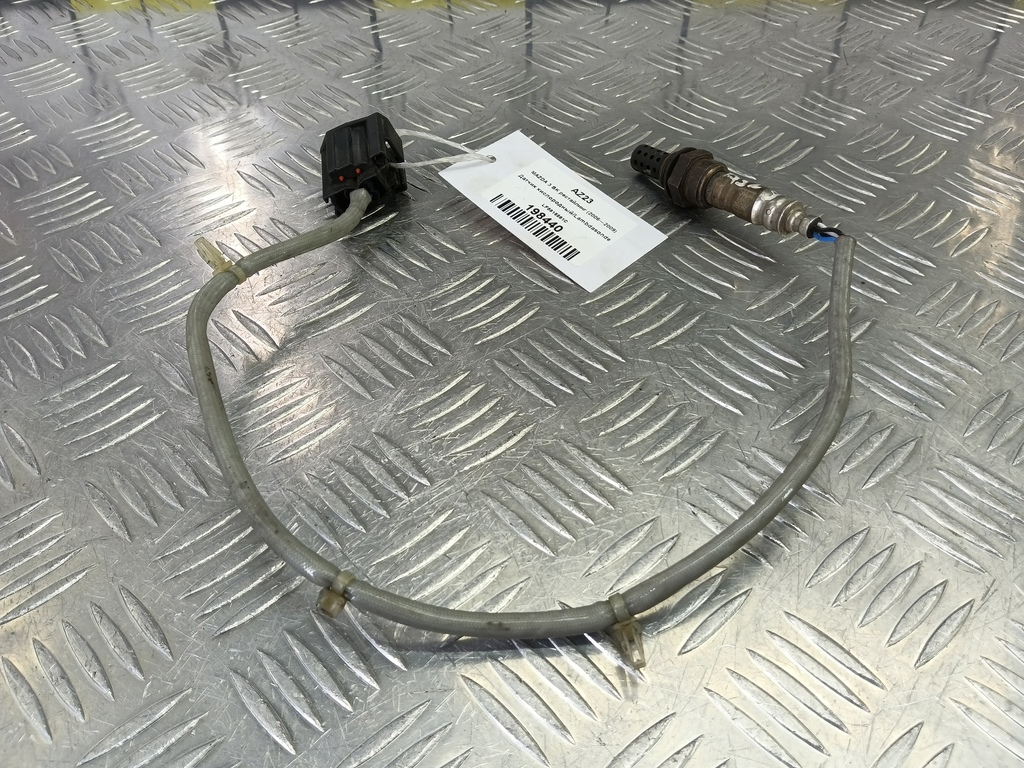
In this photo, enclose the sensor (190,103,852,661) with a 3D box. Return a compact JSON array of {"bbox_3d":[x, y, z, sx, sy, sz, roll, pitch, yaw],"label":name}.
[{"bbox_3d":[0.006,-0.023,0.251,0.257,0.034,0.237,-1,53,0],"label":"sensor"}]

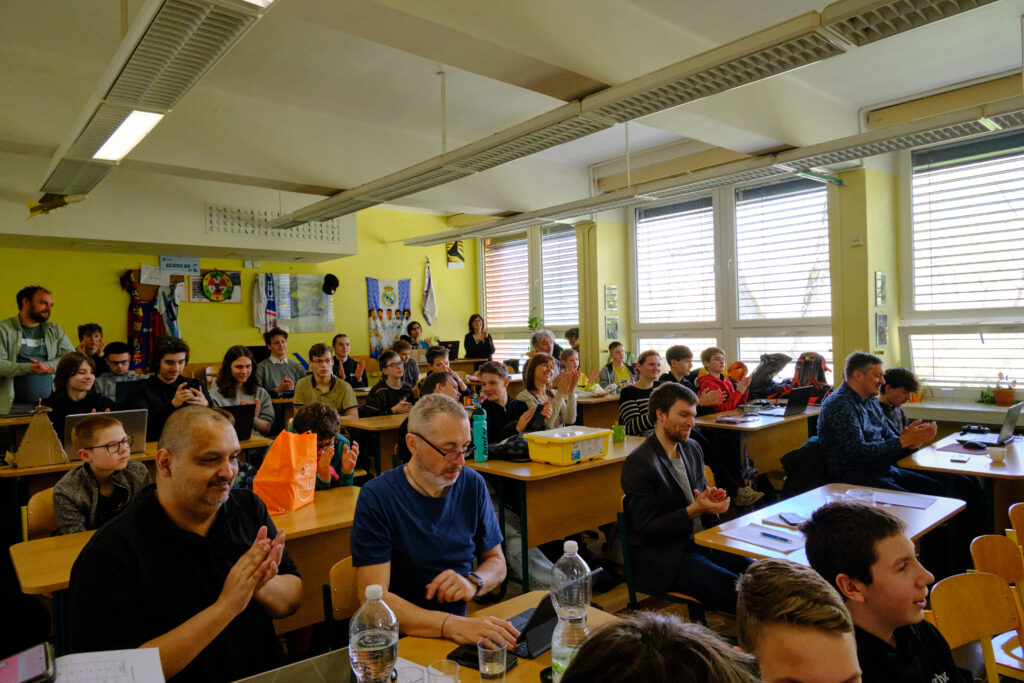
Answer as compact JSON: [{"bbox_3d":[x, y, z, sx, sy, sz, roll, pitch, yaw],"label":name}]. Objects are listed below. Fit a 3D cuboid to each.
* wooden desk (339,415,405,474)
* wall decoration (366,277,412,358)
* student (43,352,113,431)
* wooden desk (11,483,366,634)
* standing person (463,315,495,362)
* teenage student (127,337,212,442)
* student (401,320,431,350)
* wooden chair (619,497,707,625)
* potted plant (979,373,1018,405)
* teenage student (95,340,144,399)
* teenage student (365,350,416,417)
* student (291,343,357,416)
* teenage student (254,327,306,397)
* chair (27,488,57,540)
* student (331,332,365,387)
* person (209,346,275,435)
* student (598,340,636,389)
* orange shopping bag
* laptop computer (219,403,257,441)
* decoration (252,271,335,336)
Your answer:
[{"bbox_3d":[-0.562,0.923,4.823,1.290,0.750,0.590,-2,1,-41],"label":"wooden desk"},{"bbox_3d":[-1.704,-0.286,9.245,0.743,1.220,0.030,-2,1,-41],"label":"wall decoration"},{"bbox_3d":[-2.437,0.712,3.738,0.470,1.298,0.700,-2,0,-42],"label":"student"},{"bbox_3d":[-1.041,1.058,2.439,1.274,0.760,0.569,-2,0,-42],"label":"wooden desk"},{"bbox_3d":[-0.457,0.396,9.081,0.480,1.570,0.400,-2,0,-36],"label":"standing person"},{"bbox_3d":[-2.077,0.662,4.058,0.520,1.377,0.720,-2,0,-42],"label":"teenage student"},{"bbox_3d":[-1.225,0.489,8.397,0.480,1.500,0.400,-2,0,-42],"label":"student"},{"bbox_3d":[0.803,1.111,2.974,0.410,0.810,0.480,-2,0,-42],"label":"wooden chair"},{"bbox_3d":[3.635,0.349,4.885,0.280,0.260,0.250,-2,1,-41],"label":"potted plant"},{"bbox_3d":[-3.030,0.641,5.074,0.500,1.250,0.700,-2,1,-41],"label":"teenage student"},{"bbox_3d":[-0.862,0.692,5.134,0.700,1.244,0.480,-1,0,40],"label":"teenage student"},{"bbox_3d":[-1.300,0.666,4.746,0.500,1.321,0.700,-2,0,-37],"label":"student"},{"bbox_3d":[-2.042,0.548,5.825,0.470,1.330,0.660,-2,0,-39],"label":"teenage student"},{"bbox_3d":[-1.726,1.038,2.709,0.420,0.830,0.480,-2,0,-42],"label":"chair"},{"bbox_3d":[-1.581,0.564,6.557,0.480,1.294,0.680,-2,0,-42],"label":"student"},{"bbox_3d":[-1.738,0.682,4.299,0.460,1.290,0.660,-2,0,-37],"label":"person"},{"bbox_3d":[1.116,0.615,6.701,0.470,1.240,0.650,-2,0,-42],"label":"student"},{"bbox_3d":[-0.938,0.526,2.693,0.190,0.300,0.180,-1,1,8],"label":"orange shopping bag"},{"bbox_3d":[-1.721,0.490,3.816,0.340,0.200,0.310,-2,1,-41],"label":"laptop computer"},{"bbox_3d":[-2.750,-0.477,8.320,1.057,0.767,0.050,-2,1,-41],"label":"decoration"}]

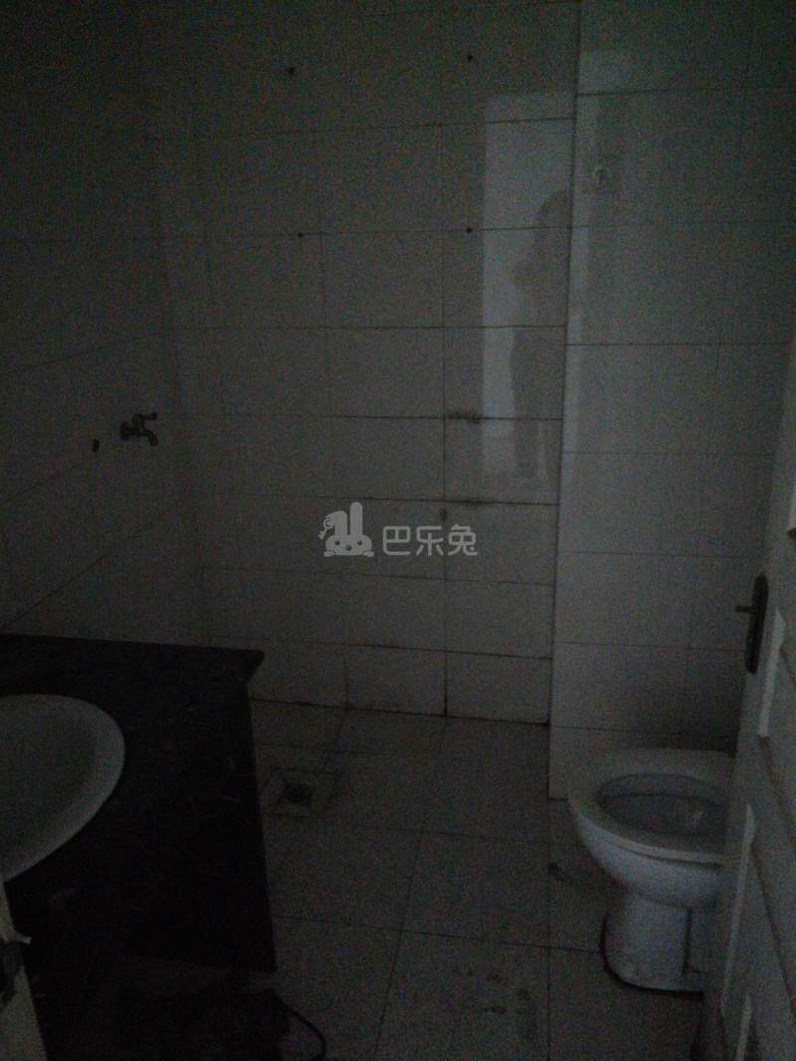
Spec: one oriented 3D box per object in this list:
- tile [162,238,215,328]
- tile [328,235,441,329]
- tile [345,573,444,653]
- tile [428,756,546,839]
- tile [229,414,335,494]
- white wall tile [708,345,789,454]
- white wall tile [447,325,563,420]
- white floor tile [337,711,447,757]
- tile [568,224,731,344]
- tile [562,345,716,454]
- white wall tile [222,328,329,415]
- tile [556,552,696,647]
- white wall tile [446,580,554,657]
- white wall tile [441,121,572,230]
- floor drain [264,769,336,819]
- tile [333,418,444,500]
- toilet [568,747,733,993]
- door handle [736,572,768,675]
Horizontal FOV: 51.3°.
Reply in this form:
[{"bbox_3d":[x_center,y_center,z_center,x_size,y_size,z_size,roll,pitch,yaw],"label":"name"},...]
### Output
[{"bbox_3d":[-0.591,-0.702,2.363,0.121,0.250,0.010,2,21,10],"label":"tile"},{"bbox_3d":[-0.041,-0.684,2.270,0.329,0.250,0.010,2,21,10],"label":"tile"},{"bbox_3d":[-0.014,0.259,2.605,0.330,0.251,0.010,2,20,9],"label":"tile"},{"bbox_3d":[0.257,0.750,2.324,0.330,0.010,0.330,2,20,10],"label":"tile"},{"bbox_3d":[-0.353,-0.223,2.501,0.330,0.250,0.010,2,20,10],"label":"tile"},{"bbox_3d":[0.871,-0.286,1.831,0.330,0.251,0.010,2,20,9],"label":"white wall tile"},{"bbox_3d":[0.289,-0.438,2.302,0.324,0.250,0.010,2,21,10],"label":"white wall tile"},{"bbox_3d":[-0.025,0.640,2.615,0.330,0.010,0.237,2,20,9],"label":"white floor tile"},{"bbox_3d":[0.539,-0.532,1.799,0.330,0.251,0.010,2,20,9],"label":"tile"},{"bbox_3d":[0.549,-0.299,1.897,0.330,0.250,0.010,2,20,10],"label":"tile"},{"bbox_3d":[-0.360,-0.460,2.414,0.330,0.250,0.010,2,20,10],"label":"white wall tile"},{"bbox_3d":[0.562,0.174,2.067,0.329,0.250,0.010,2,21,10],"label":"tile"},{"bbox_3d":[0.312,0.270,2.551,0.330,0.251,0.010,2,20,9],"label":"white wall tile"},{"bbox_3d":[0.275,-0.910,2.128,0.324,0.250,0.010,2,21,10],"label":"white wall tile"},{"bbox_3d":[-0.290,0.750,2.361,0.207,0.015,0.195,2,21,10],"label":"floor drain"},{"bbox_3d":[-0.027,-0.213,2.452,0.330,0.251,0.012,2,21,10],"label":"tile"},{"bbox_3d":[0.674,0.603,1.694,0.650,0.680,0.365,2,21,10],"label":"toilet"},{"bbox_3d":[0.498,0.130,1.173,0.040,0.157,0.047,3,21,13],"label":"door handle"}]

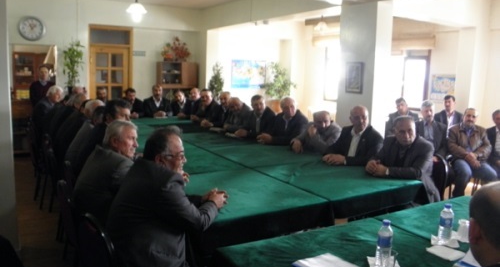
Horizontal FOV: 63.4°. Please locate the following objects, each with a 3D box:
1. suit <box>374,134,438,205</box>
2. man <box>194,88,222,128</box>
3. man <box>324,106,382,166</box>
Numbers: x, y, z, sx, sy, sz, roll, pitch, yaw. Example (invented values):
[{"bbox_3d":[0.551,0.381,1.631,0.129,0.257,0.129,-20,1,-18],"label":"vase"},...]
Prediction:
[{"bbox_3d":[1.400,0.335,3.806,0.520,0.700,0.580,-6,11,-40],"label":"suit"},{"bbox_3d":[-0.802,-0.171,7.442,0.560,1.290,0.750,9,11,40],"label":"man"},{"bbox_3d":[1.052,0.351,4.318,0.780,1.280,0.580,-6,11,-41],"label":"man"}]

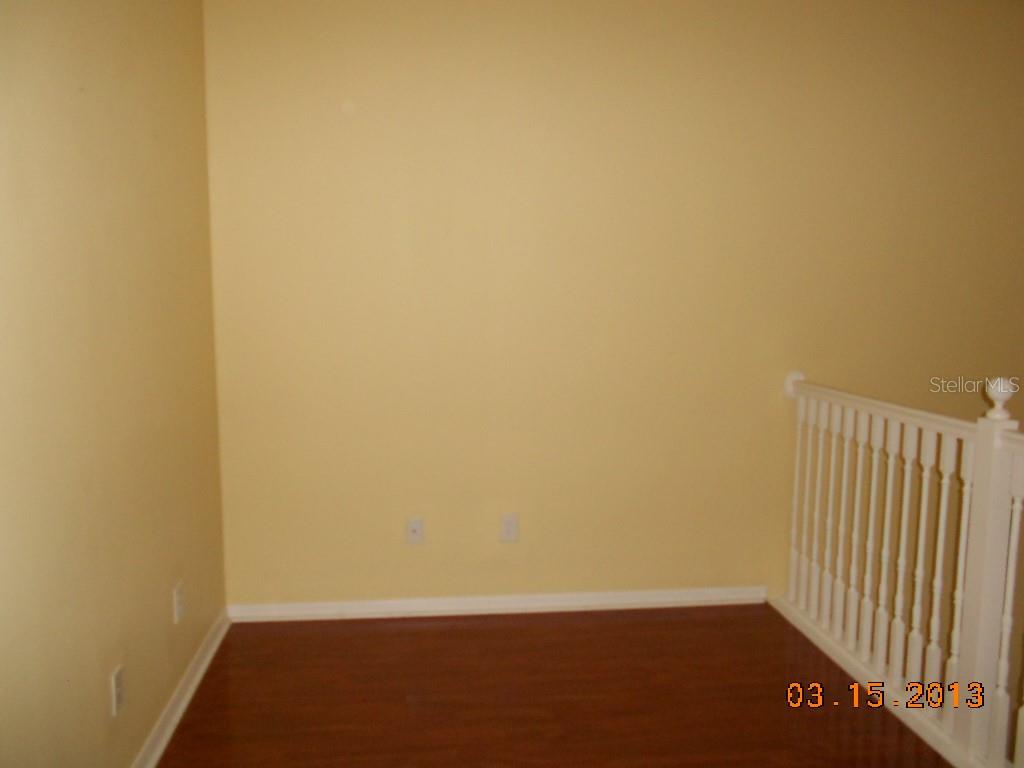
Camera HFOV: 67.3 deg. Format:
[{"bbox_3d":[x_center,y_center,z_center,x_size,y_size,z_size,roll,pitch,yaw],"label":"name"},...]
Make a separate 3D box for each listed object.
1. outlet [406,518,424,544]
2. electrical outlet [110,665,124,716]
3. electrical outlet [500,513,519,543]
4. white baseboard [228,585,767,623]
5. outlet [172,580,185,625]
[{"bbox_3d":[-0.416,0.633,3.325,0.073,0.118,0.008,0,7,-7],"label":"outlet"},{"bbox_3d":[-1.068,0.826,2.086,0.008,0.118,0.073,0,7,-7],"label":"electrical outlet"},{"bbox_3d":[-0.011,0.629,3.375,0.073,0.118,0.008,0,7,-7],"label":"electrical outlet"},{"bbox_3d":[-0.022,0.975,3.412,2.409,0.076,0.020,0,7,-7],"label":"white baseboard"},{"bbox_3d":[-1.133,0.740,2.610,0.008,0.118,0.073,0,7,-7],"label":"outlet"}]

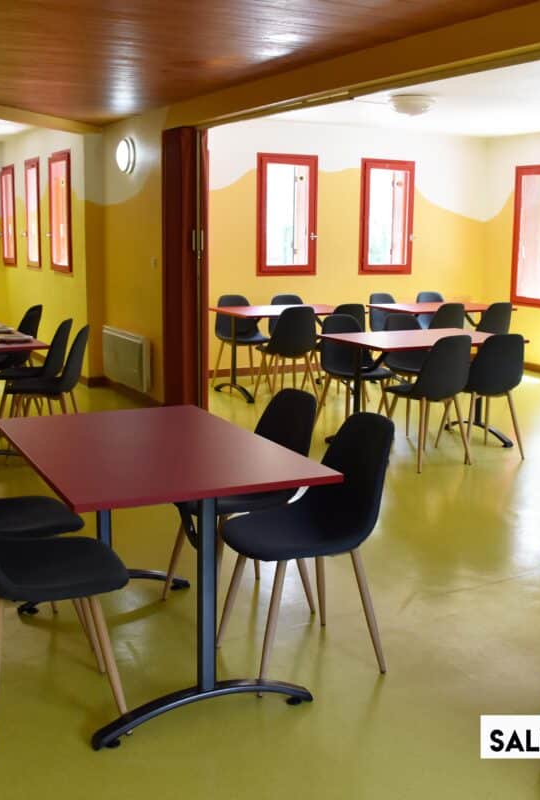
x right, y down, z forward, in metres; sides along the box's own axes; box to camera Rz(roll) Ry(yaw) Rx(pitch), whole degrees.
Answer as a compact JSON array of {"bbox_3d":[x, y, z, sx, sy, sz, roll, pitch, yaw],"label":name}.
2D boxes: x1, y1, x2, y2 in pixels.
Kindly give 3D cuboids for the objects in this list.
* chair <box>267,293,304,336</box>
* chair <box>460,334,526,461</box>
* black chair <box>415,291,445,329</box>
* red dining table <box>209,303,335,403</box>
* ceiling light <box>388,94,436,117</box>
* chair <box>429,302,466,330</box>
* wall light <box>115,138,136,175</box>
[{"bbox_3d":[0.214,-0.575,8.782,0.440,0.850,0.520,-3,11,-18],"label":"chair"},{"bbox_3d":[1.390,-0.054,5.916,0.450,0.845,0.530,-2,11,-16],"label":"chair"},{"bbox_3d":[1.840,-0.732,9.813,0.450,0.855,0.555,-3,11,-20],"label":"black chair"},{"bbox_3d":[0.146,-0.446,8.328,1.200,0.760,0.800,-5,12,-27],"label":"red dining table"},{"bbox_3d":[1.139,-2.329,7.162,0.380,0.150,0.380,1,11,0],"label":"ceiling light"},{"bbox_3d":[1.532,-0.482,8.383,0.440,0.850,0.520,-5,12,-29],"label":"chair"},{"bbox_3d":[-1.234,-2.074,7.617,0.110,0.325,0.325,-5,12,-28],"label":"wall light"}]

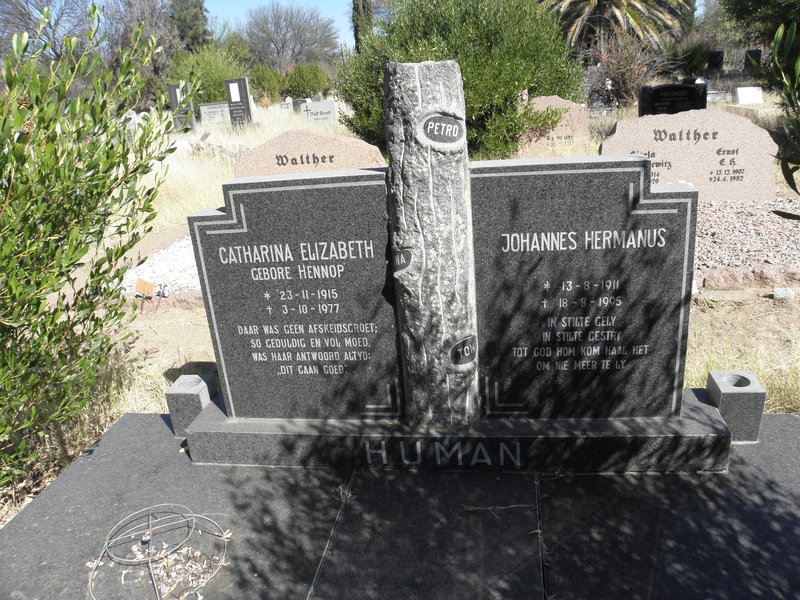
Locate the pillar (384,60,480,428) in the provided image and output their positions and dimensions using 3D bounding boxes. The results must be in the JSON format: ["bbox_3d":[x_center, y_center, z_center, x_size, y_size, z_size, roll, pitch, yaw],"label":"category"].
[{"bbox_3d":[0.099,-0.131,1.748,0.228,1.049,0.195,-2,21,9],"label":"pillar"}]

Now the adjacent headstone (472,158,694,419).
[{"bbox_3d":[0.515,-0.016,1.746,0.586,0.767,0.109,-2,21,9],"label":"adjacent headstone"}]

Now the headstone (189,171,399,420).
[{"bbox_3d":[-0.303,0.007,1.878,0.590,0.770,0.109,-2,21,9],"label":"headstone"}]

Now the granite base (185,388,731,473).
[{"bbox_3d":[0.141,0.418,1.959,1.650,0.128,0.264,-2,21,9],"label":"granite base"}]

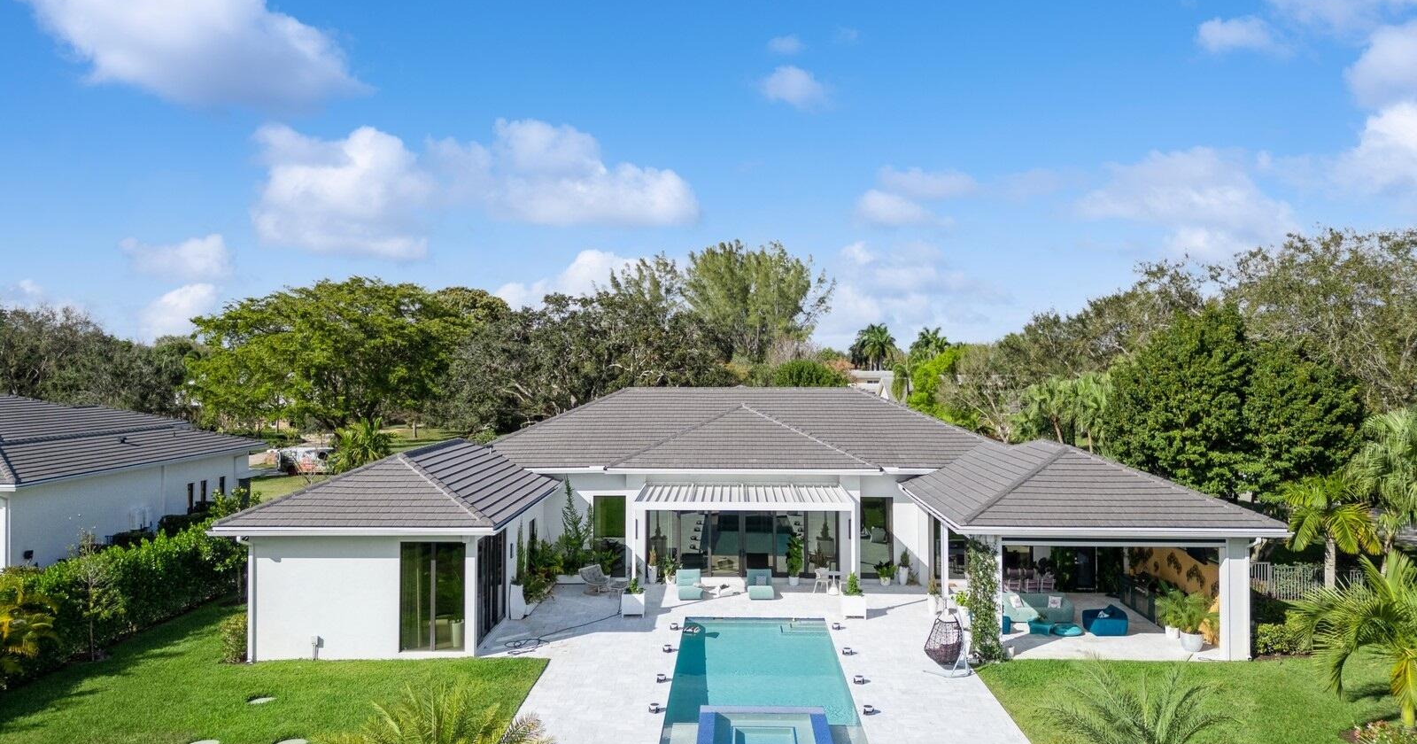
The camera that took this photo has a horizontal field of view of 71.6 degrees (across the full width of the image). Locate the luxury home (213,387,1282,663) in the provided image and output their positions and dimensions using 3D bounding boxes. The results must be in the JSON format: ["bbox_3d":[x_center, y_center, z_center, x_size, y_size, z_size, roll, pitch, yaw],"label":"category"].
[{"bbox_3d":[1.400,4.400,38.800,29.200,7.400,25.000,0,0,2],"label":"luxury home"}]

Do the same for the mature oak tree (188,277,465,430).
[{"bbox_3d":[-33.000,0.050,85.000,24.000,16.100,22.000,0,0,0],"label":"mature oak tree"}]

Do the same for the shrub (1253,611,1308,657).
[{"bbox_3d":[16.660,7.630,28.600,1.550,0.950,1.300,0,0,0],"label":"shrub"}]

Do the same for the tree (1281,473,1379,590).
[{"bbox_3d":[20.900,5.750,33.000,3.200,4.700,3.200,0,0,0],"label":"tree"}]

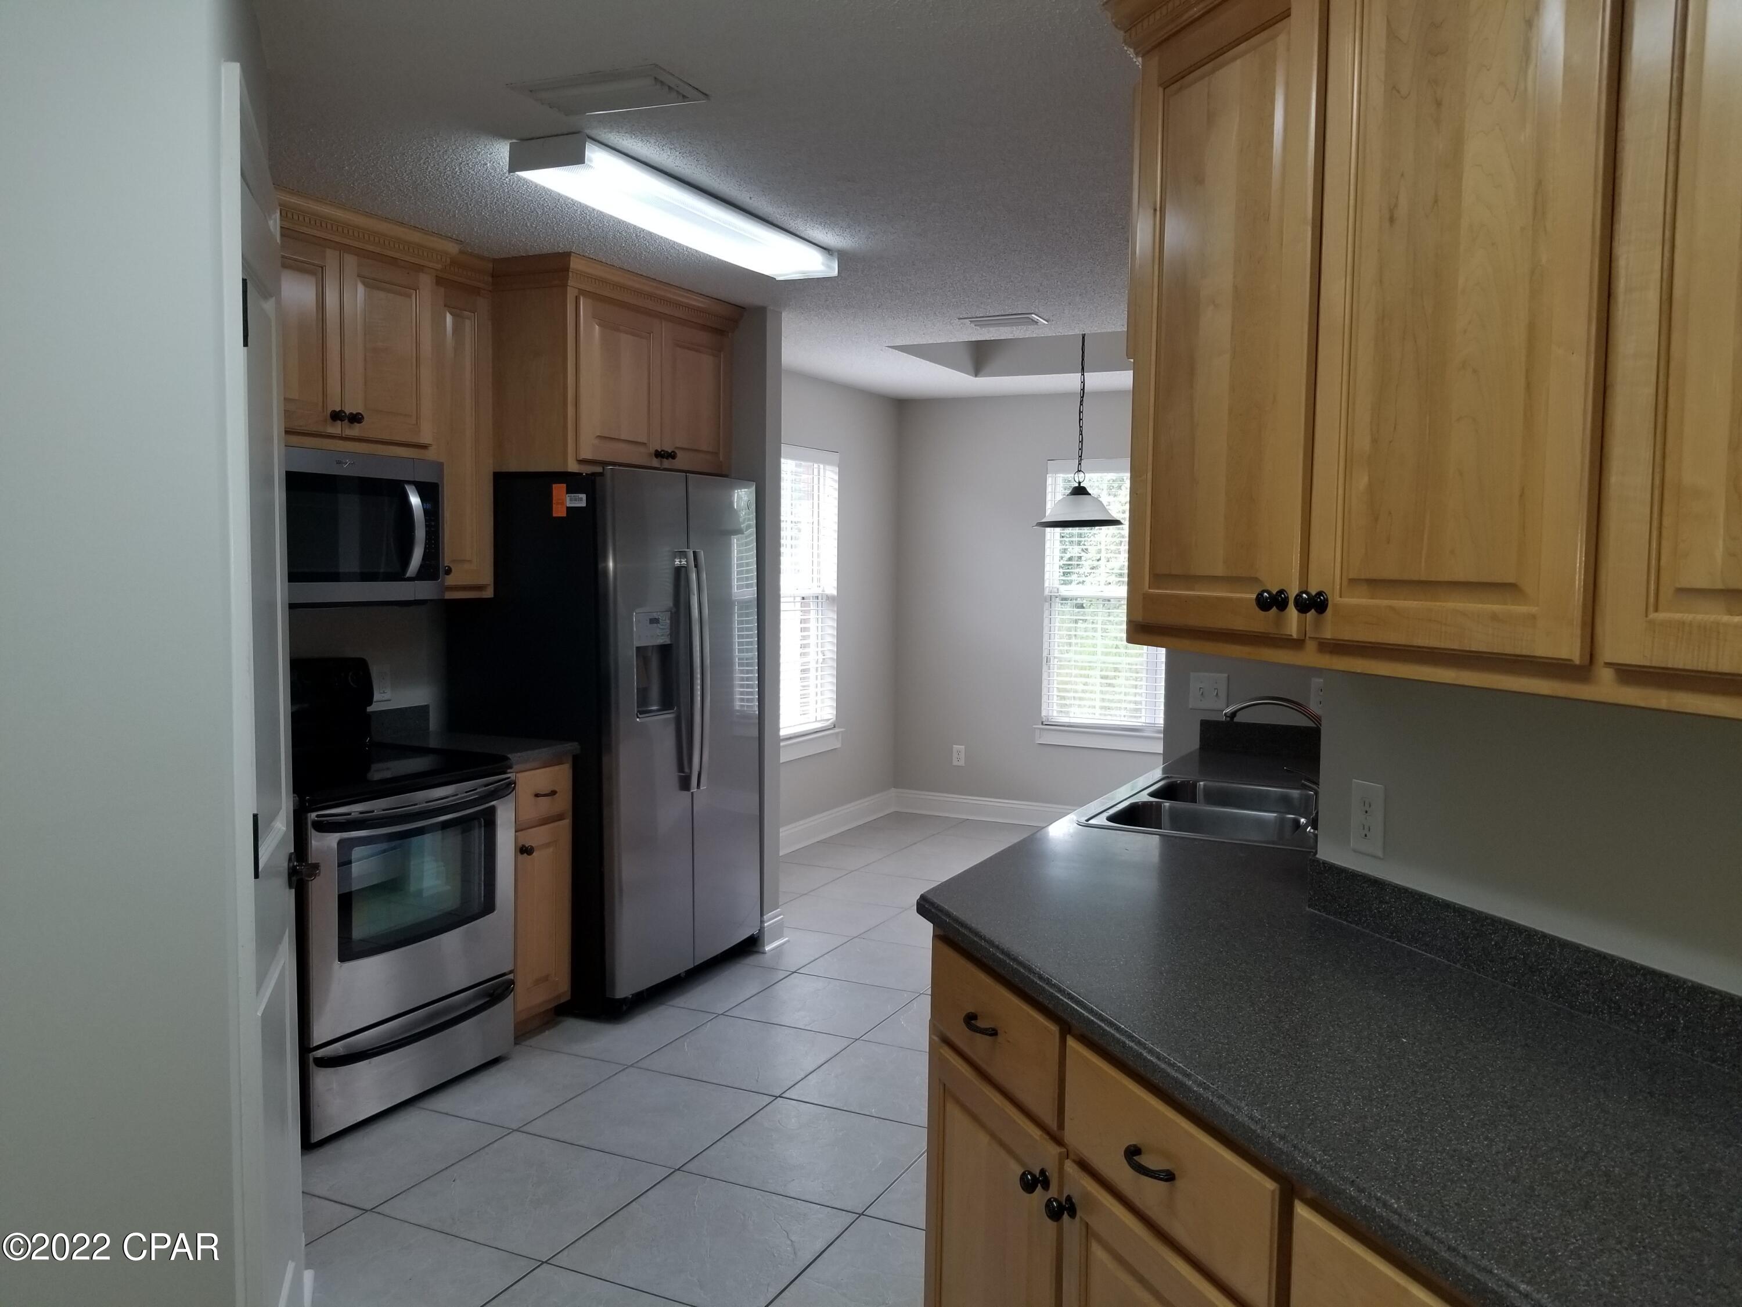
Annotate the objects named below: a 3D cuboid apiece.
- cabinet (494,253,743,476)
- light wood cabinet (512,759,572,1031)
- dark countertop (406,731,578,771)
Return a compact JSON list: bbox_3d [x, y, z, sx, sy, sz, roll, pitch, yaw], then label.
[{"bbox_3d":[-0.987,-0.942,4.672,0.650,0.675,0.985,2,4,26],"label":"cabinet"},{"bbox_3d":[-1.299,0.759,4.203,0.625,0.874,0.300,2,4,26],"label":"light wood cabinet"},{"bbox_3d":[-1.282,0.303,4.168,0.655,0.040,0.300,2,4,26],"label":"dark countertop"}]

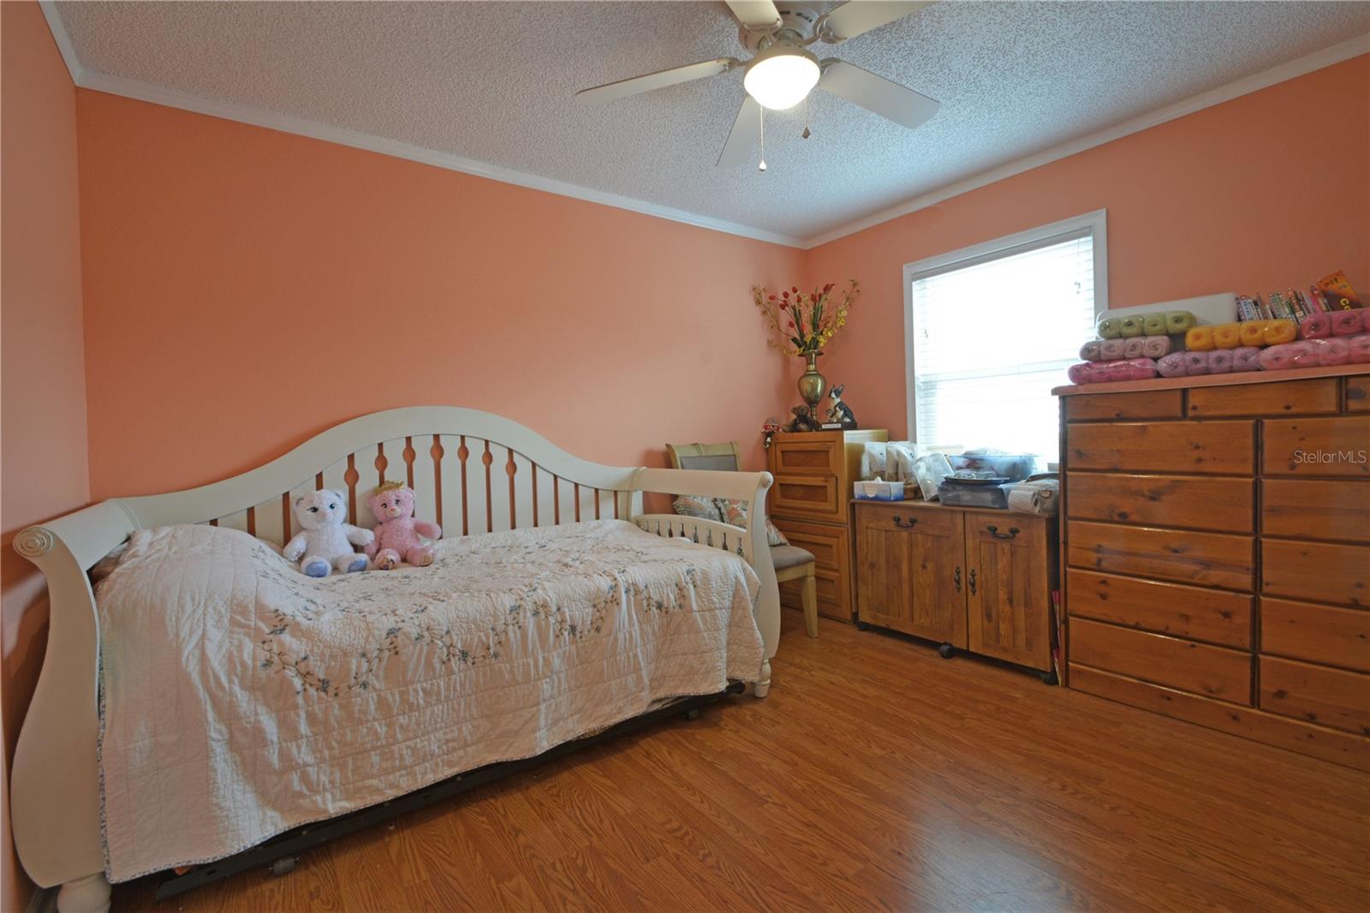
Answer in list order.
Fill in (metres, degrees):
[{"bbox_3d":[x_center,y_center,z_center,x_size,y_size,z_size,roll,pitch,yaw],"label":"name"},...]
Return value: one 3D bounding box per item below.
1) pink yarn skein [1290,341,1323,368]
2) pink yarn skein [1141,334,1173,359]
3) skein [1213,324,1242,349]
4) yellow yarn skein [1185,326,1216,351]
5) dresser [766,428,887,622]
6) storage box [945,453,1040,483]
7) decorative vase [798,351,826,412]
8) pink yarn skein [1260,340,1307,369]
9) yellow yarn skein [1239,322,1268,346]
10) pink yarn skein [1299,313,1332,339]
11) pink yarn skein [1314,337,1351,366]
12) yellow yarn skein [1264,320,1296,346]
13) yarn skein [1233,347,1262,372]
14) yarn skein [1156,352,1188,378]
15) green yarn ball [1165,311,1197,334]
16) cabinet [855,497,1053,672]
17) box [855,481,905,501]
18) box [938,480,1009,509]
[{"bbox_3d":[2.045,-0.329,1.874,0.150,0.086,0.068,-4,3,-37],"label":"pink yarn skein"},{"bbox_3d":[1.805,-0.420,2.193,0.125,0.090,0.081,-4,3,-37],"label":"pink yarn skein"},{"bbox_3d":[1.956,-0.431,2.056,0.140,0.086,0.067,-3,2,-36],"label":"skein"},{"bbox_3d":[1.911,-0.436,2.116,0.140,0.087,0.067,-3,2,-36],"label":"yellow yarn skein"},{"bbox_3d":[0.922,0.399,3.647,0.430,1.105,0.610,-4,3,-37],"label":"dresser"},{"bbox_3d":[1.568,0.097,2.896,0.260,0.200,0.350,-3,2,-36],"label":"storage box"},{"bbox_3d":[0.833,-0.418,3.726,0.180,0.525,0.180,-4,3,-37],"label":"decorative vase"},{"bbox_3d":[2.015,-0.342,1.923,0.125,0.096,0.112,-4,3,-37],"label":"pink yarn skein"},{"bbox_3d":[1.995,-0.428,2.003,0.140,0.083,0.067,-3,2,-36],"label":"yellow yarn skein"},{"bbox_3d":[2.082,-0.430,1.884,0.140,0.080,0.069,-3,2,-36],"label":"pink yarn skein"},{"bbox_3d":[2.083,-0.337,1.834,0.125,0.085,0.077,-4,3,-37],"label":"pink yarn skein"},{"bbox_3d":[2.034,-0.423,1.949,0.140,0.080,0.071,-3,2,-36],"label":"yellow yarn skein"},{"bbox_3d":[1.963,-0.338,1.992,0.125,0.081,0.074,-4,3,-37],"label":"yarn skein"},{"bbox_3d":[1.840,-0.342,2.141,0.150,0.093,0.080,-4,3,-37],"label":"yarn skein"},{"bbox_3d":[1.877,-0.505,2.158,0.140,0.080,0.072,-3,2,-36],"label":"green yarn ball"},{"bbox_3d":[1.441,0.599,2.941,0.494,0.725,1.008,-4,3,-37],"label":"cabinet"},{"bbox_3d":[1.074,0.190,3.157,0.125,0.102,0.225,-4,3,-37],"label":"box"},{"bbox_3d":[1.430,0.185,2.779,0.210,0.115,0.300,-4,3,-37],"label":"box"}]

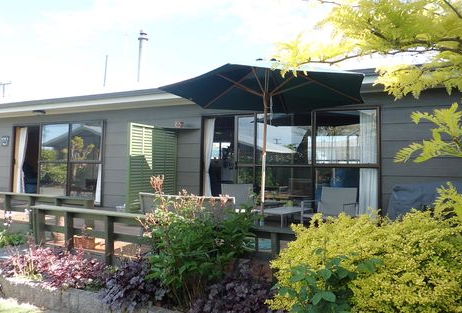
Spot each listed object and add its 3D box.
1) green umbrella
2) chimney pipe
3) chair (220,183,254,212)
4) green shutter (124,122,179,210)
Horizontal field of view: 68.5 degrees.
[{"bbox_3d":[0.440,-0.104,4.496,2.720,2.440,2.650,0,-3,23],"label":"green umbrella"},{"bbox_3d":[-2.859,-3.242,11.000,0.330,1.720,0.330,0,-3,23],"label":"chimney pipe"},{"bbox_3d":[0.103,0.785,5.285,0.620,0.720,0.660,1,-3,-2],"label":"chair"},{"bbox_3d":[-1.454,0.283,6.453,0.060,1.700,1.360,0,-3,23],"label":"green shutter"}]

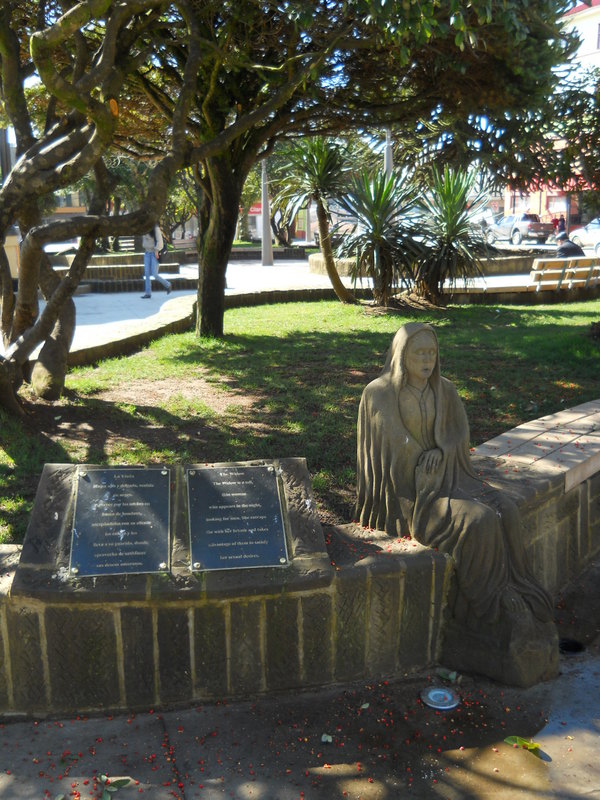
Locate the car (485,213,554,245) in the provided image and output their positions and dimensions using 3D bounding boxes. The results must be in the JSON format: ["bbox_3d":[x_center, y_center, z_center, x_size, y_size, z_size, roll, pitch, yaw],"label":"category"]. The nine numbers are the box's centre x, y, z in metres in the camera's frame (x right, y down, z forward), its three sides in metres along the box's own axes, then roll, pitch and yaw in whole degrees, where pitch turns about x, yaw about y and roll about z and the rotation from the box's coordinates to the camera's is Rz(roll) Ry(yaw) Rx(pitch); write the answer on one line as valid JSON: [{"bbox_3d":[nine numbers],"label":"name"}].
[{"bbox_3d":[12.482,-9.710,48.849,1.820,1.780,5.200,-4,13,-17],"label":"car"}]

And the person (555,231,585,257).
[{"bbox_3d":[4.561,-2.148,14.470,0.750,1.320,0.520,12,17,44],"label":"person"}]

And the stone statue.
[{"bbox_3d":[0.597,0.325,3.208,0.869,1.225,0.504,12,17,44],"label":"stone statue"}]

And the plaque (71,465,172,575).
[{"bbox_3d":[-0.592,0.402,2.860,0.312,0.015,0.400,-1,51,-7],"label":"plaque"}]

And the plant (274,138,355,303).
[{"bbox_3d":[0.236,-2.846,13.912,1.300,2.650,1.300,0,12,0],"label":"plant"}]

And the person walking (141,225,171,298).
[{"bbox_3d":[-2.863,-2.826,16.882,0.650,1.680,0.520,-8,15,-34],"label":"person walking"}]

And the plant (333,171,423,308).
[{"bbox_3d":[1.256,-2.630,13.856,1.400,2.200,1.400,0,12,0],"label":"plant"}]

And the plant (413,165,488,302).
[{"bbox_3d":[2.439,-2.711,14.043,1.250,2.200,1.250,0,12,0],"label":"plant"}]

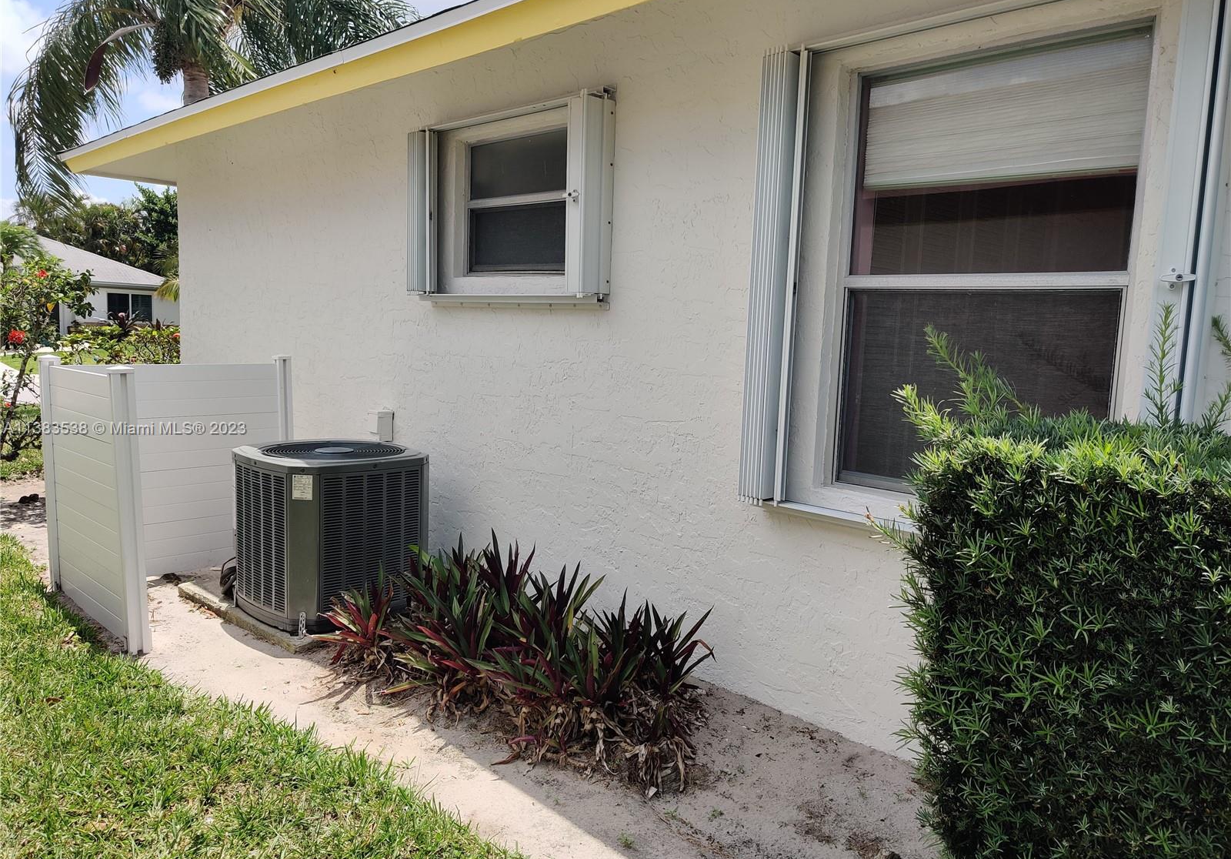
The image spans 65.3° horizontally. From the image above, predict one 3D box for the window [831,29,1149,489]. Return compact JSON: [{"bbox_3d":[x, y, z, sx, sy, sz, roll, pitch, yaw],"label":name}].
[{"bbox_3d":[1.147,-0.470,3.088,0.078,1.448,0.948,-5,10,-43],"label":"window"}]

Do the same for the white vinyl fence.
[{"bbox_3d":[-1.969,0.256,4.776,1.263,1.185,1.243,-5,10,-43],"label":"white vinyl fence"}]

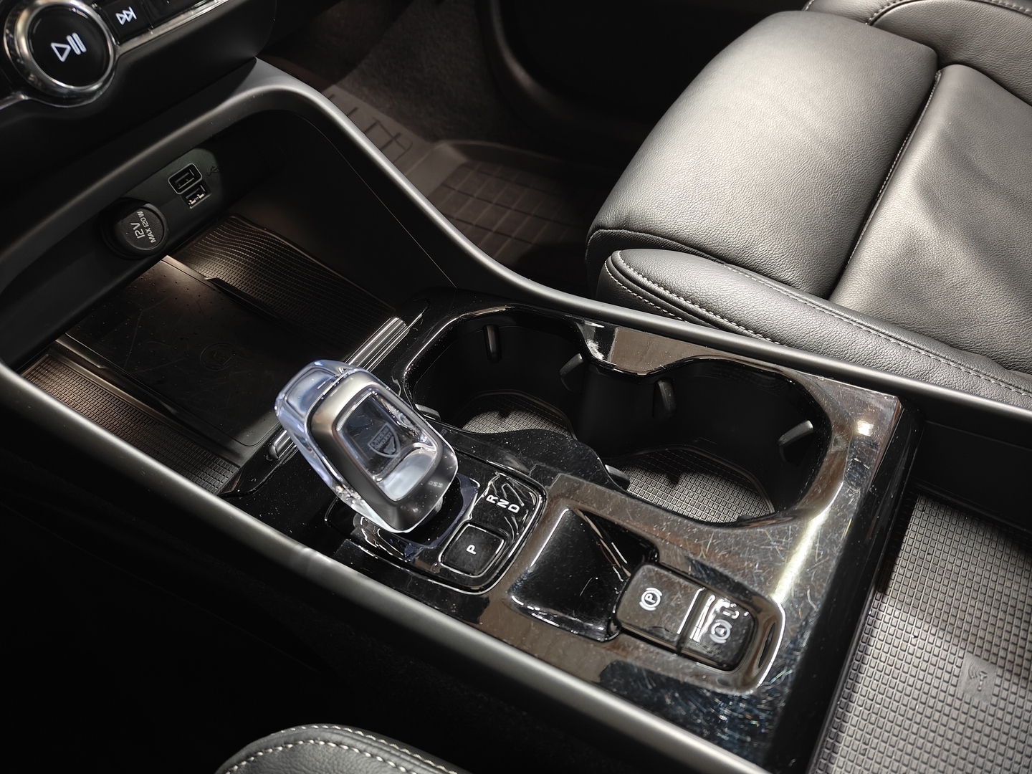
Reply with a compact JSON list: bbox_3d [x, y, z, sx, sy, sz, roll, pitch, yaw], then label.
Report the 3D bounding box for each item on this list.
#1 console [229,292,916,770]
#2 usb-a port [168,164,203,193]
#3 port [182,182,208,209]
[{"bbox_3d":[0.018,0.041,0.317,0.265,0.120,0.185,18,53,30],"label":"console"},{"bbox_3d":[-0.217,-0.135,0.466,0.010,0.011,0.021,8,47,40],"label":"usb-a port"},{"bbox_3d":[-0.213,-0.127,0.472,0.010,0.011,0.018,8,47,40],"label":"port"}]

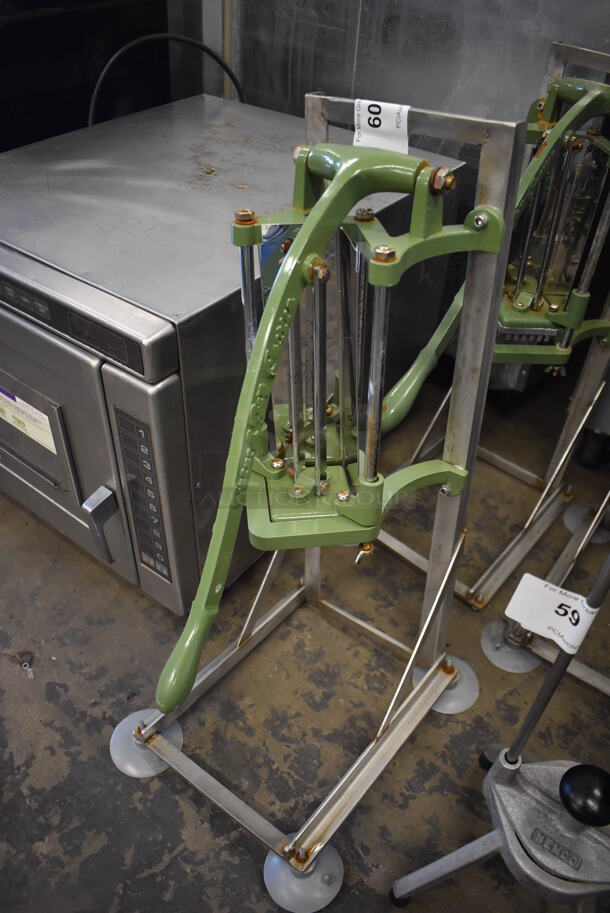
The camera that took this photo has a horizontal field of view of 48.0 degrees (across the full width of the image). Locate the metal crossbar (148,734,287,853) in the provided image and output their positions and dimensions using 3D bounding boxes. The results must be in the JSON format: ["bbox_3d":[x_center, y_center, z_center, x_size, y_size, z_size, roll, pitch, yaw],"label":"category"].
[{"bbox_3d":[-0.095,0.373,0.758,0.215,0.007,0.019,23,39,32],"label":"metal crossbar"}]

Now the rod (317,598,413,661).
[{"bbox_3d":[0.086,0.239,0.944,0.204,0.026,0.010,23,39,32],"label":"rod"}]

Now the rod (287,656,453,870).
[{"bbox_3d":[0.091,0.338,0.789,0.020,0.027,0.320,23,39,32],"label":"rod"}]

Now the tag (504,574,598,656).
[{"bbox_3d":[0.191,0.121,0.530,0.058,0.058,0.012,23,50,20],"label":"tag"}]

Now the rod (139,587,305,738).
[{"bbox_3d":[-0.094,0.259,0.912,0.020,0.027,0.320,23,39,32],"label":"rod"}]

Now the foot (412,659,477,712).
[{"bbox_3d":[0.186,0.296,0.904,0.087,0.034,0.087,0,32,0],"label":"foot"}]

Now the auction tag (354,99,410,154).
[{"bbox_3d":[0.068,-0.291,0.618,0.059,0.050,0.007,23,39,32],"label":"auction tag"}]

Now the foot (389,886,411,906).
[{"bbox_3d":[0.095,0.442,0.687,0.023,0.017,0.023,0,32,0],"label":"foot"}]

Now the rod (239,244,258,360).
[{"bbox_3d":[-0.050,-0.103,0.659,0.012,0.196,0.012,23,39,32],"label":"rod"}]

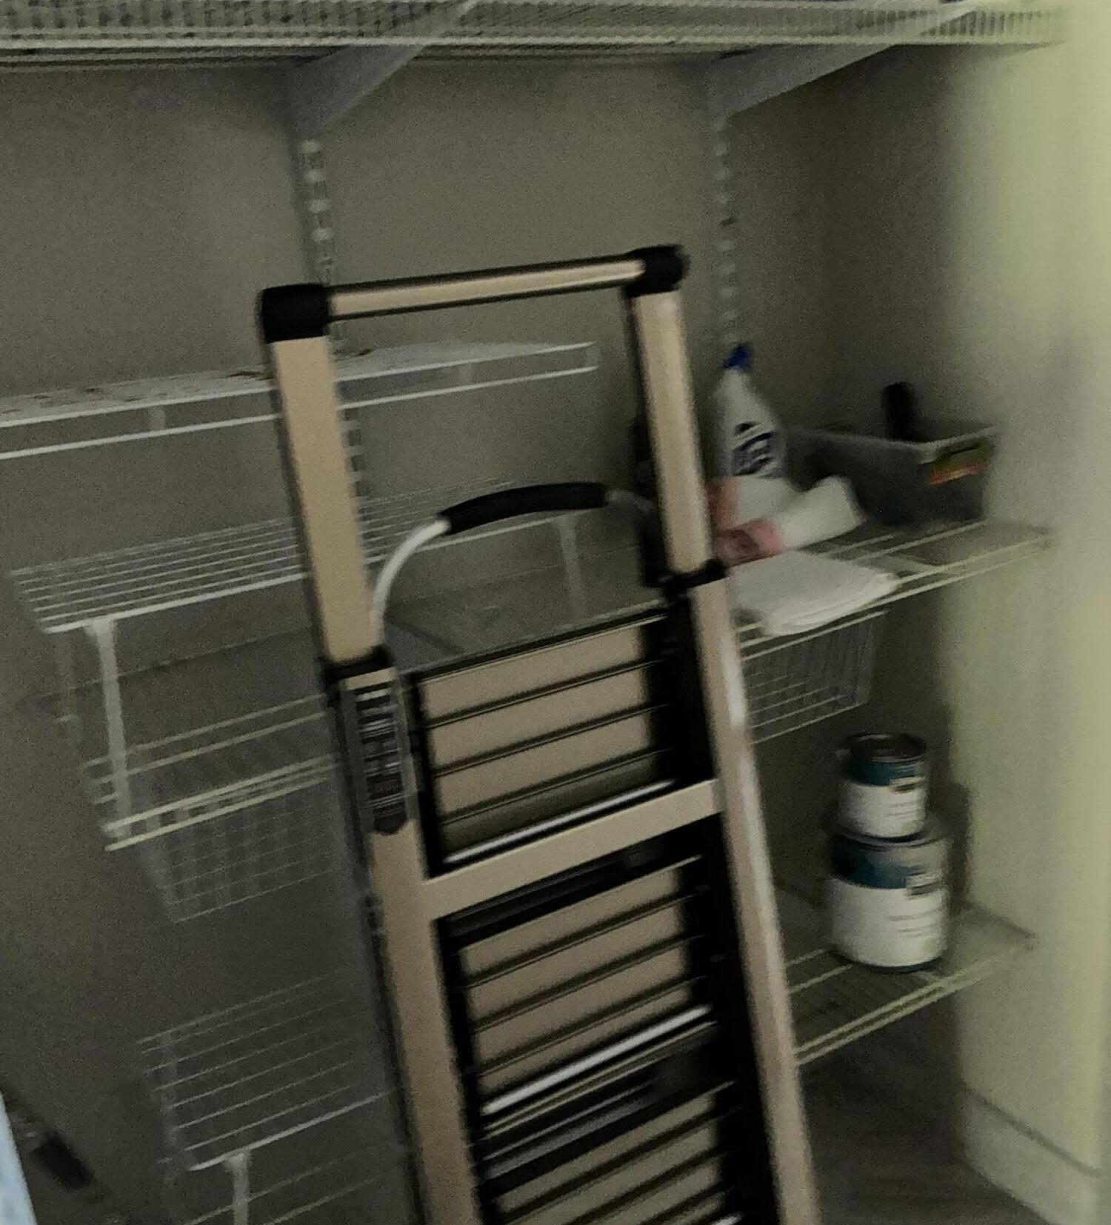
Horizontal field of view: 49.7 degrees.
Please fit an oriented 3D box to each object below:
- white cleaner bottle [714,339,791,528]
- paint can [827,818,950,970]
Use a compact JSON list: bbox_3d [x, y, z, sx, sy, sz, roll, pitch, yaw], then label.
[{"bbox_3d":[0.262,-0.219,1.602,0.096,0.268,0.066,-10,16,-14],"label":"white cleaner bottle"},{"bbox_3d":[0.477,0.384,1.714,0.168,0.192,0.168,-6,15,2],"label":"paint can"}]

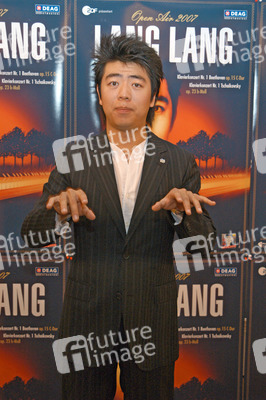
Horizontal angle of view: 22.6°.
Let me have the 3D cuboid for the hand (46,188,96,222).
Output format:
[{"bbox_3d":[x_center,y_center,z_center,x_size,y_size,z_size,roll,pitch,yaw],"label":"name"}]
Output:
[{"bbox_3d":[-0.153,0.014,1.660,0.122,0.083,0.160,0,6,-6],"label":"hand"}]

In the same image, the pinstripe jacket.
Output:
[{"bbox_3d":[-0.046,0.158,2.000,0.570,0.740,0.420,1,7,0],"label":"pinstripe jacket"}]

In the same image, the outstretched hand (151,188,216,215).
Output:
[{"bbox_3d":[0.126,0.005,1.660,0.158,0.072,0.155,0,6,-6],"label":"outstretched hand"}]

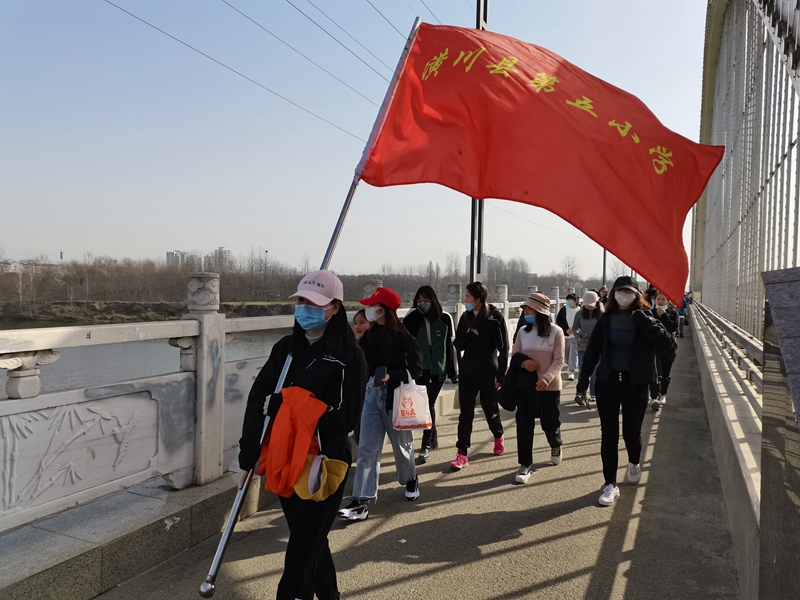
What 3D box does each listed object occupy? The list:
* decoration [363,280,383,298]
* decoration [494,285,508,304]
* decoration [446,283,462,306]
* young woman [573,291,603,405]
[{"bbox_3d":[-0.286,-0.070,6.480,0.220,0.290,0.220,1,1,0],"label":"decoration"},{"bbox_3d":[1.885,-0.120,11.060,0.220,0.290,0.220,1,1,25],"label":"decoration"},{"bbox_3d":[0.798,-0.089,8.770,0.220,0.290,0.220,1,1,25],"label":"decoration"},{"bbox_3d":[2.688,0.676,8.500,0.490,1.610,0.470,1,1,25],"label":"young woman"}]

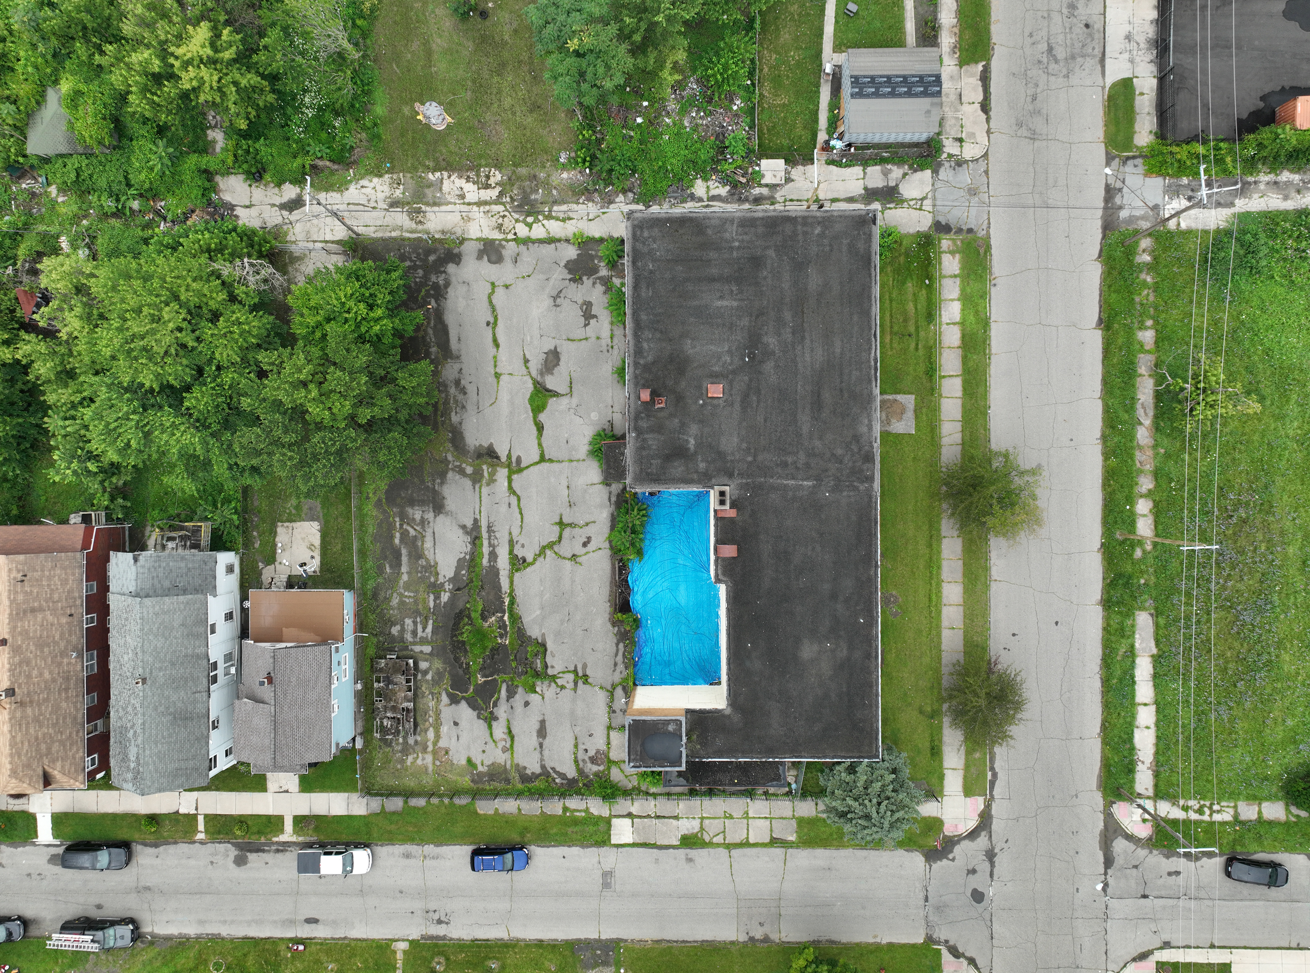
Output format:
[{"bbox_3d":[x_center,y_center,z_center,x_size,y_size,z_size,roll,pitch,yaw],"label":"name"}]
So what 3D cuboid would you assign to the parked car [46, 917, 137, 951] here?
[{"bbox_3d":[-41.720,33.596,67.980,5.900,1.900,2.000,0,90,1],"label":"parked car"}]

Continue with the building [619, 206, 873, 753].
[{"bbox_3d":[6.689,-0.037,64.244,17.076,7.300,37.080,0,90,1],"label":"building"}]

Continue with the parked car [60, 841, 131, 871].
[{"bbox_3d":[-41.765,27.850,68.013,4.900,1.770,1.850,0,90,1],"label":"parked car"}]

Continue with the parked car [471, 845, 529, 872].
[{"bbox_3d":[-11.488,27.787,67.519,4.380,1.700,1.750,0,90,1],"label":"parked car"}]

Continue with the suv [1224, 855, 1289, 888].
[{"bbox_3d":[44.242,28.350,66.573,4.620,1.660,1.820,8,90,1],"label":"suv"}]

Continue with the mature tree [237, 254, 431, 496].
[{"bbox_3d":[-21.659,-7.518,62.847,13.200,11.000,15.800,0,90,1],"label":"mature tree"}]

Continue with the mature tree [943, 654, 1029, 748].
[{"bbox_3d":[23.388,15.171,64.538,5.900,6.300,6.400,0,90,1],"label":"mature tree"}]

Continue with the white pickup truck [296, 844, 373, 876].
[{"bbox_3d":[-23.855,27.969,67.686,5.500,1.800,1.880,0,90,1],"label":"white pickup truck"}]

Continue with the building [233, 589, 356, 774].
[{"bbox_3d":[-26.244,14.099,64.949,7.100,7.200,13.200,0,90,1],"label":"building"}]

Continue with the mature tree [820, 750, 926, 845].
[{"bbox_3d":[15.637,21.830,62.610,7.100,10.300,6.800,0,90,1],"label":"mature tree"}]

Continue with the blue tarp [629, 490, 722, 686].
[{"bbox_3d":[1.486,7.602,67.728,6.870,0.500,14.600,0,90,1],"label":"blue tarp"}]

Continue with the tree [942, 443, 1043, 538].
[{"bbox_3d":[23.467,0.430,63.853,6.072,7.500,6.598,0,90,1],"label":"tree"}]

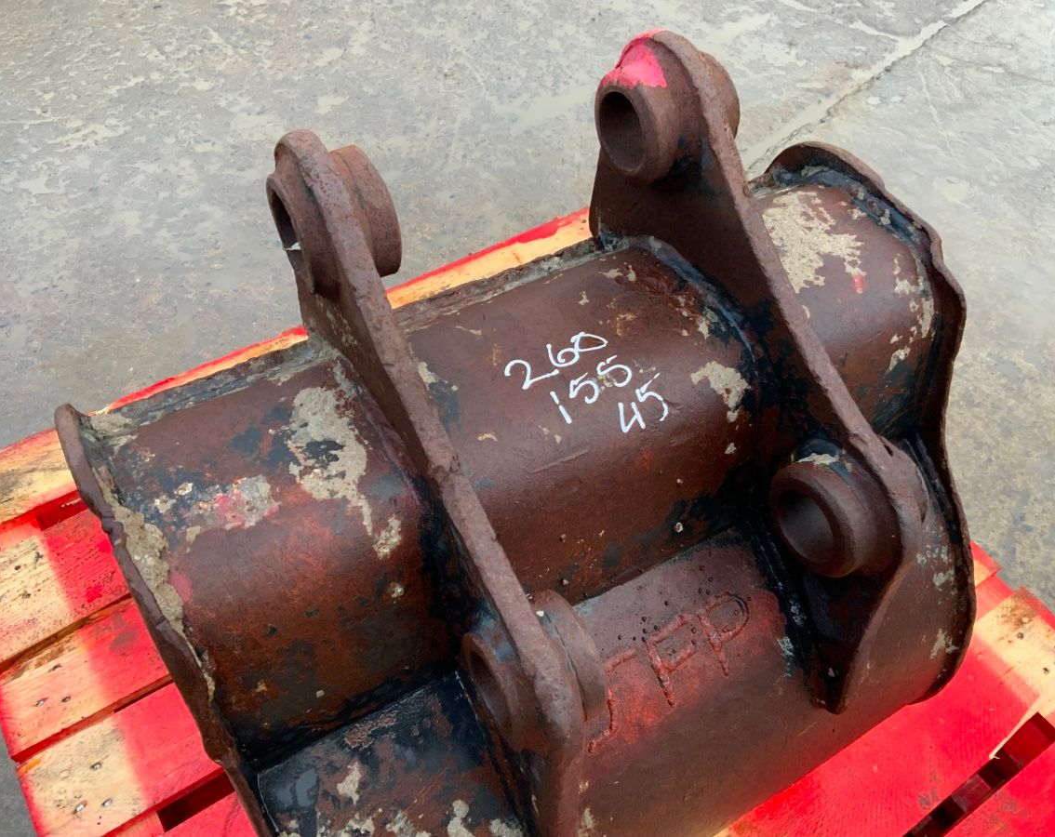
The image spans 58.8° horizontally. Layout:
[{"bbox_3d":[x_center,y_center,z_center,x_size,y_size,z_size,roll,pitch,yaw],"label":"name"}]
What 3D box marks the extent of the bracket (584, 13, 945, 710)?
[{"bbox_3d":[0.143,-0.014,0.602,0.056,0.198,0.454,-23,85,-20],"label":"bracket"}]

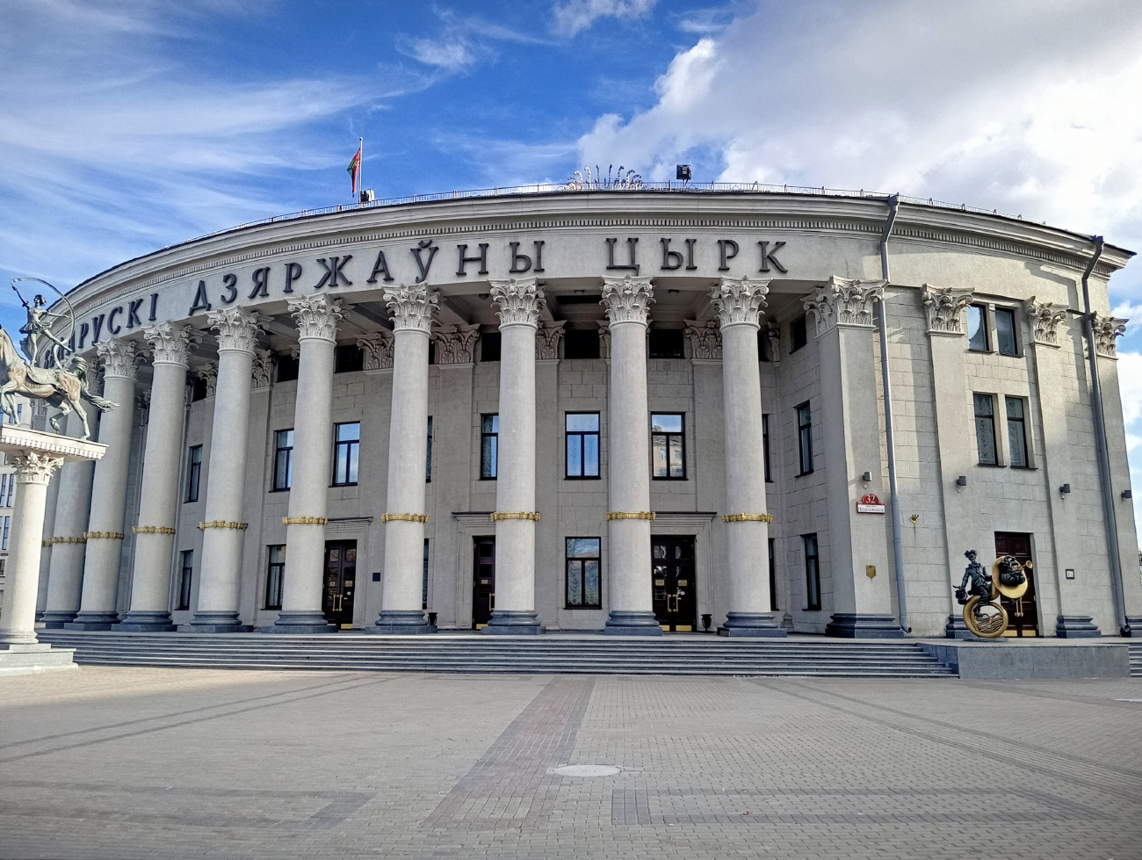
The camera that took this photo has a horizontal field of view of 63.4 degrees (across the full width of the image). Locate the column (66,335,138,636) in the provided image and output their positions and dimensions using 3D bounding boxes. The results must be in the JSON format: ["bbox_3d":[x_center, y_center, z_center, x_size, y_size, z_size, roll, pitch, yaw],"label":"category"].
[{"bbox_3d":[-20.483,2.403,41.210,1.919,12.695,1.919,-9,-14,39],"label":"column"}]

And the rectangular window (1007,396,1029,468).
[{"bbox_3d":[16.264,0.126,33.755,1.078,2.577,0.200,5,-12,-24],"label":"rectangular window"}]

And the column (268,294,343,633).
[{"bbox_3d":[-9.339,1.155,33.234,1.861,12.006,1.861,-4,-12,19],"label":"column"}]

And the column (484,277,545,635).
[{"bbox_3d":[-1.840,0.831,31.514,1.861,12.006,1.861,-1,-11,6],"label":"column"}]

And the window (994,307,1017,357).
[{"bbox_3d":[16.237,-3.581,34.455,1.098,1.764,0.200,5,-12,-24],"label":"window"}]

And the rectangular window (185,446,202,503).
[{"bbox_3d":[-17.746,2.025,43.674,1.352,2.626,0.200,-10,-15,43],"label":"rectangular window"}]

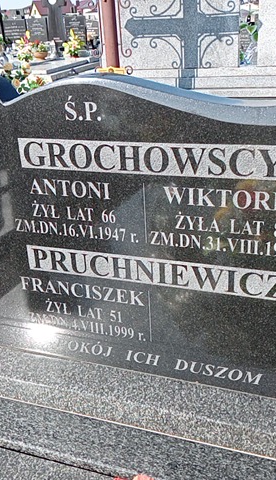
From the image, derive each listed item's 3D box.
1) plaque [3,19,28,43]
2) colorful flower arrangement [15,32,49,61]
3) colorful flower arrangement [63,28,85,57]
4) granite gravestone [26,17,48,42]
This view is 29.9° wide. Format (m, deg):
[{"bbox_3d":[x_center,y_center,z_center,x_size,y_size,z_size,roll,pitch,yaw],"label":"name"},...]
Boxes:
[{"bbox_3d":[-3.404,-5.773,14.300,0.660,0.640,0.120,4,23,15],"label":"plaque"},{"bbox_3d":[-1.954,-3.551,9.500,0.600,0.480,0.420,4,23,15],"label":"colorful flower arrangement"},{"bbox_3d":[-1.184,-3.615,9.500,0.400,0.500,0.360,4,23,15],"label":"colorful flower arrangement"},{"bbox_3d":[-2.718,-5.672,14.000,0.600,0.640,0.120,4,23,15],"label":"granite gravestone"}]

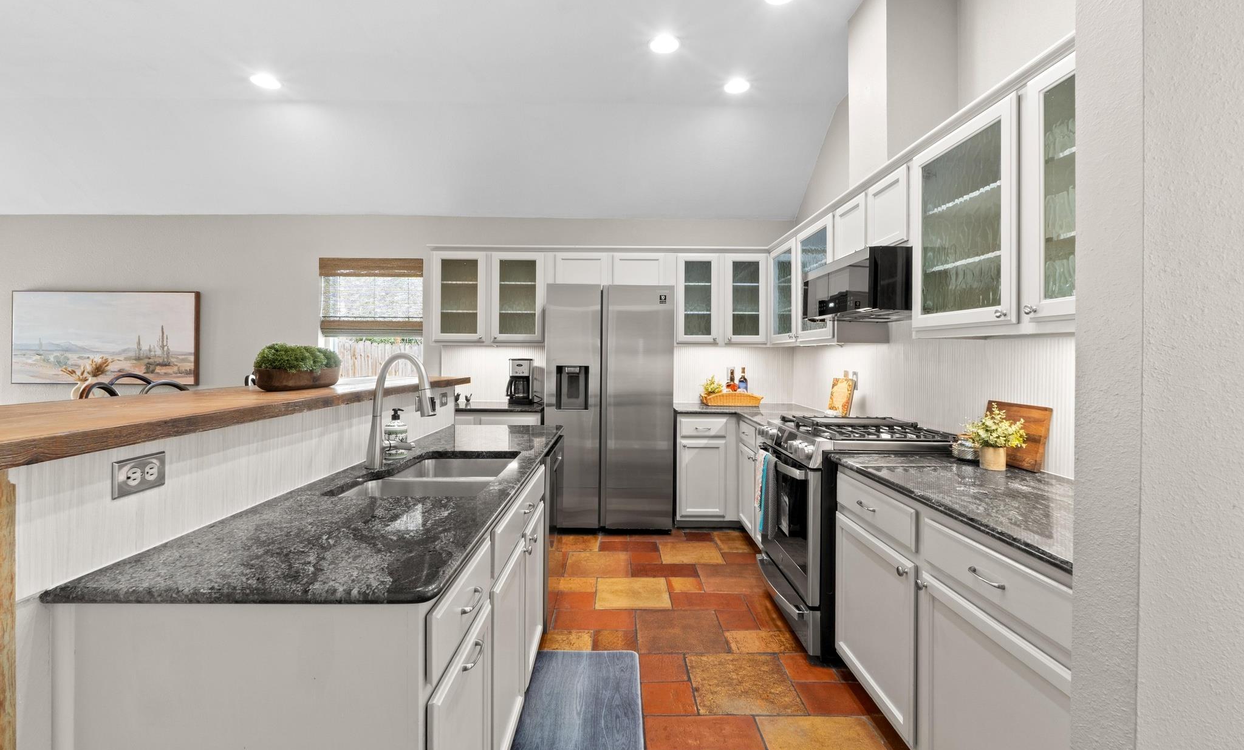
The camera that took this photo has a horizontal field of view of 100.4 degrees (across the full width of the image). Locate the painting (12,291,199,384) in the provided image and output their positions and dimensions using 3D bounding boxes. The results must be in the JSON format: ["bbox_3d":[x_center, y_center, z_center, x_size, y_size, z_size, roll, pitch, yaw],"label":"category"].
[{"bbox_3d":[-4.290,-0.306,4.314,1.493,0.758,0.045,0,2,-1],"label":"painting"}]

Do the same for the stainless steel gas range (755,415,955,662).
[{"bbox_3d":[1.131,0.730,2.551,0.734,0.956,0.764,0,2,0],"label":"stainless steel gas range"}]

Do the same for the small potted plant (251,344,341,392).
[{"bbox_3d":[-1.290,-0.039,2.058,0.176,0.180,0.397,1,2,9],"label":"small potted plant"}]

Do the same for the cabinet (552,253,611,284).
[{"bbox_3d":[-0.320,-0.813,4.220,0.452,0.300,0.336,0,2,-1],"label":"cabinet"}]

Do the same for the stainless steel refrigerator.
[{"bbox_3d":[-0.090,0.255,4.045,0.905,1.789,0.713,0,2,-1],"label":"stainless steel refrigerator"}]

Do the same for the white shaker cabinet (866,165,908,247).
[{"bbox_3d":[1.351,-0.721,2.319,0.333,0.335,0.350,0,2,-1],"label":"white shaker cabinet"}]

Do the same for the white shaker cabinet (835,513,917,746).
[{"bbox_3d":[1.201,0.851,1.851,0.636,0.556,0.544,0,2,0],"label":"white shaker cabinet"}]

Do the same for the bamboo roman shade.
[{"bbox_3d":[-2.109,-0.652,4.372,0.862,0.667,0.060,0,2,-1],"label":"bamboo roman shade"}]

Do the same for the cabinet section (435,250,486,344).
[{"bbox_3d":[-1.276,-0.614,4.235,0.411,0.708,0.330,0,1,0],"label":"cabinet section"}]

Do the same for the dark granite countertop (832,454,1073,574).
[{"bbox_3d":[1.209,0.372,1.597,0.639,0.030,1.180,0,2,-1],"label":"dark granite countertop"}]

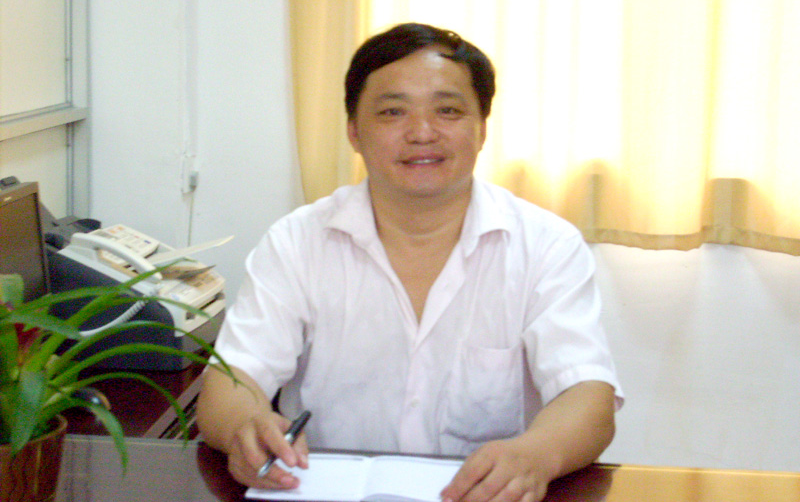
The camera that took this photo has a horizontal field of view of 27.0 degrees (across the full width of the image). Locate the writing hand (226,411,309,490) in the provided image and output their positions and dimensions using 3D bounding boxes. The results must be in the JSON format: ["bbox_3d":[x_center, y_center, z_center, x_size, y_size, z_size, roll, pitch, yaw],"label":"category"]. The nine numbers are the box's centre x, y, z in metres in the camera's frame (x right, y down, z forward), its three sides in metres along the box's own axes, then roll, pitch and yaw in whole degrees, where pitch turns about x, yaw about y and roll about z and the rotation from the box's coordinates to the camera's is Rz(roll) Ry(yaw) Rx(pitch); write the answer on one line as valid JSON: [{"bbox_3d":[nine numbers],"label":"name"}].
[{"bbox_3d":[-0.161,0.243,2.015,0.085,0.088,0.125,-5,10,-33],"label":"writing hand"}]

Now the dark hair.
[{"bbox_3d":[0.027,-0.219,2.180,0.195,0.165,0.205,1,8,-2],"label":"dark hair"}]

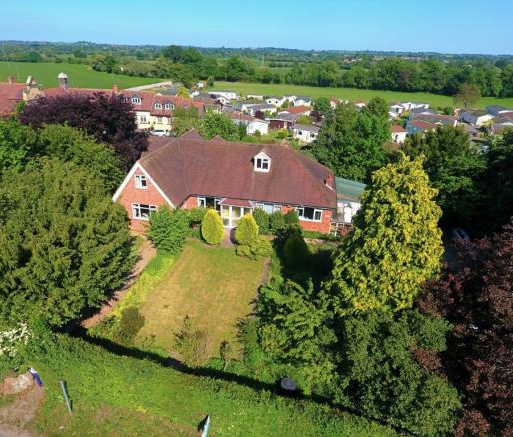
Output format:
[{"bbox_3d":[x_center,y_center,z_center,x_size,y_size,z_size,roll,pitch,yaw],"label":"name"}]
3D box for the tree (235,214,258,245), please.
[{"bbox_3d":[-0.744,0.946,27.932,1.900,2.700,1.900,1,27,0],"label":"tree"}]

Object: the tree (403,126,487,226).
[{"bbox_3d":[20.334,-5.581,36.429,8.000,8.700,7.600,1,27,0],"label":"tree"}]

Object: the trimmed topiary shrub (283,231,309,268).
[{"bbox_3d":[3.043,2.283,25.310,1.850,2.850,1.850,1,27,0],"label":"trimmed topiary shrub"}]

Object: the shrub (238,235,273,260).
[{"bbox_3d":[-0.082,2.039,27.243,2.900,1.400,2.500,1,27,0],"label":"shrub"}]

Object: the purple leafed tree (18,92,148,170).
[{"bbox_3d":[-19.635,-8.667,38.448,12.800,10.800,11.800,1,27,0],"label":"purple leafed tree"}]

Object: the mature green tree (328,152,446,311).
[{"bbox_3d":[7.973,1.153,20.196,6.700,9.700,6.600,1,27,0],"label":"mature green tree"}]

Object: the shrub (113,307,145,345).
[{"bbox_3d":[-6.852,5.882,18.404,1.500,2.200,1.500,1,27,0],"label":"shrub"}]

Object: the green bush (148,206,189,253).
[{"bbox_3d":[-7.130,0.680,27.400,3.300,3.350,3.200,1,27,0],"label":"green bush"}]

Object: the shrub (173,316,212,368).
[{"bbox_3d":[-3.360,6.243,17.701,1.950,2.350,1.700,1,27,0],"label":"shrub"}]

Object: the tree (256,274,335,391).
[{"bbox_3d":[1.964,5.352,17.015,4.000,4.800,3.900,1,27,0],"label":"tree"}]

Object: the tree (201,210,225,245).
[{"bbox_3d":[-3.784,0.604,29.298,1.800,3.200,1.800,1,27,0],"label":"tree"}]

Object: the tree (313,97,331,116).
[{"bbox_3d":[16.883,-28.778,86.153,4.700,4.800,4.500,1,27,0],"label":"tree"}]

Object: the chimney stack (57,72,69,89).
[{"bbox_3d":[-40.378,-28.898,70.463,1.800,3.400,1.800,6,27,8],"label":"chimney stack"}]

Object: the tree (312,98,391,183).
[{"bbox_3d":[13.056,-11.131,45.804,9.700,9.800,9.200,1,27,0],"label":"tree"}]

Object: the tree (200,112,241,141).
[{"bbox_3d":[-5.743,-13.613,53.728,5.700,6.300,5.400,1,27,0],"label":"tree"}]

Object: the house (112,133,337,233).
[{"bbox_3d":[-2.000,-4.547,35.858,20.700,6.500,14.400,6,27,8],"label":"house"}]

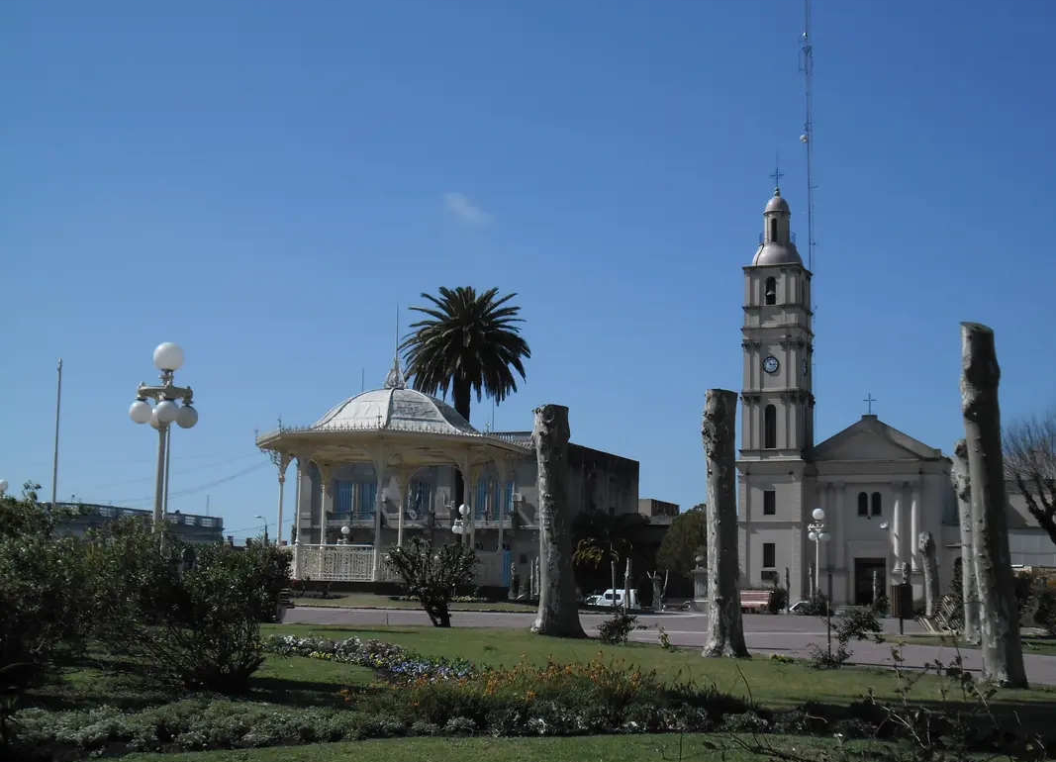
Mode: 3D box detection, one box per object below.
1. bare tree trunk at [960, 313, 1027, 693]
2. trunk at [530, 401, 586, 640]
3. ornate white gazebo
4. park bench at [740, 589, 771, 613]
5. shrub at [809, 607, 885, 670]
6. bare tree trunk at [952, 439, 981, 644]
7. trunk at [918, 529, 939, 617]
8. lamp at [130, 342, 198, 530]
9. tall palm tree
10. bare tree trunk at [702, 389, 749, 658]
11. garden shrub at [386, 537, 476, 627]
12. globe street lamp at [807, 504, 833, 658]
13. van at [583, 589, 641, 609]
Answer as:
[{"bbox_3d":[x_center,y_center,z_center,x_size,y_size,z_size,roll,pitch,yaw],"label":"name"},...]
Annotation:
[{"bbox_3d":[5.236,1.346,17.854,0.640,4.048,0.560,1,-7,0],"label":"bare tree trunk"},{"bbox_3d":[0.667,2.916,33.402,1.050,4.881,0.950,1,-7,1],"label":"trunk"},{"bbox_3d":[-4.328,3.004,51.017,8.400,7.576,8.400,2,-7,-5],"label":"ornate white gazebo"},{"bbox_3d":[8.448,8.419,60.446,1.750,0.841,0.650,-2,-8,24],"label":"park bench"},{"bbox_3d":[4.057,3.275,20.191,0.930,0.759,0.800,1,-7,0],"label":"shrub"},{"bbox_3d":[8.316,3.020,30.050,0.500,3.863,0.440,1,-7,0],"label":"bare tree trunk"},{"bbox_3d":[16.567,8.032,65.561,0.750,3.575,0.700,0,-8,14],"label":"trunk"},{"bbox_3d":[-5.444,1.656,23.463,0.980,4.485,0.980,3,-7,-13],"label":"lamp"},{"bbox_3d":[-2.994,2.879,76.240,6.200,15.073,6.200,2,-7,-2],"label":"tall palm tree"},{"bbox_3d":[3.343,2.403,26.923,0.740,4.554,0.720,0,-7,7],"label":"bare tree trunk"},{"bbox_3d":[-2.072,4.352,34.227,1.850,1.886,1.700,1,-7,0],"label":"garden shrub"},{"bbox_3d":[9.948,6.184,54.232,0.880,3.733,0.880,1,-7,0],"label":"globe street lamp"},{"bbox_3d":[5.736,15.424,112.112,4.200,1.800,1.650,-2,-8,20],"label":"van"}]

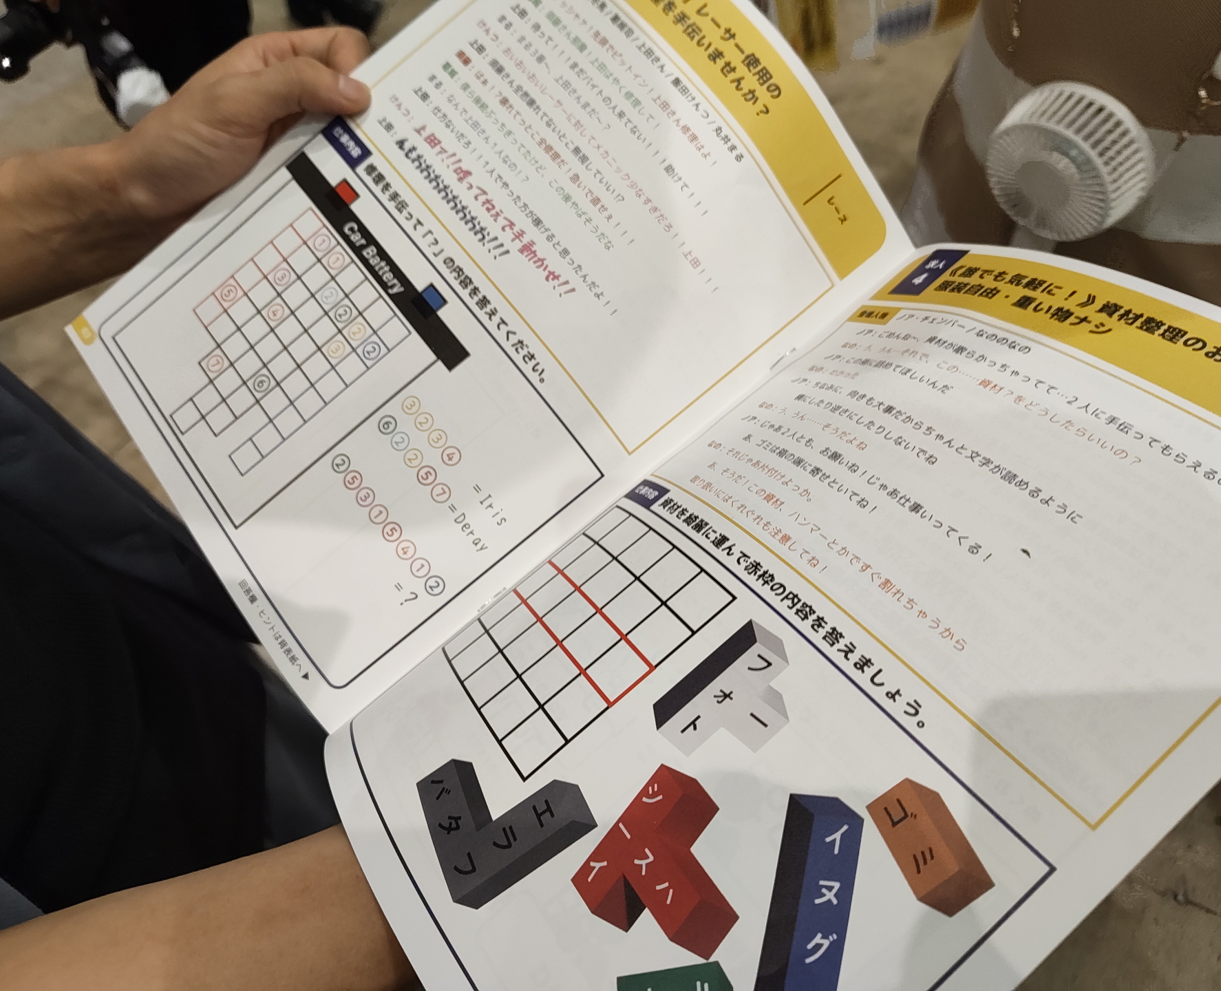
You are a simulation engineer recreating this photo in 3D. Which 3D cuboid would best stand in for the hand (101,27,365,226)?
[{"bbox_3d":[-0.156,-0.159,0.395,0.142,0.085,0.078,-28,73,3],"label":"hand"}]

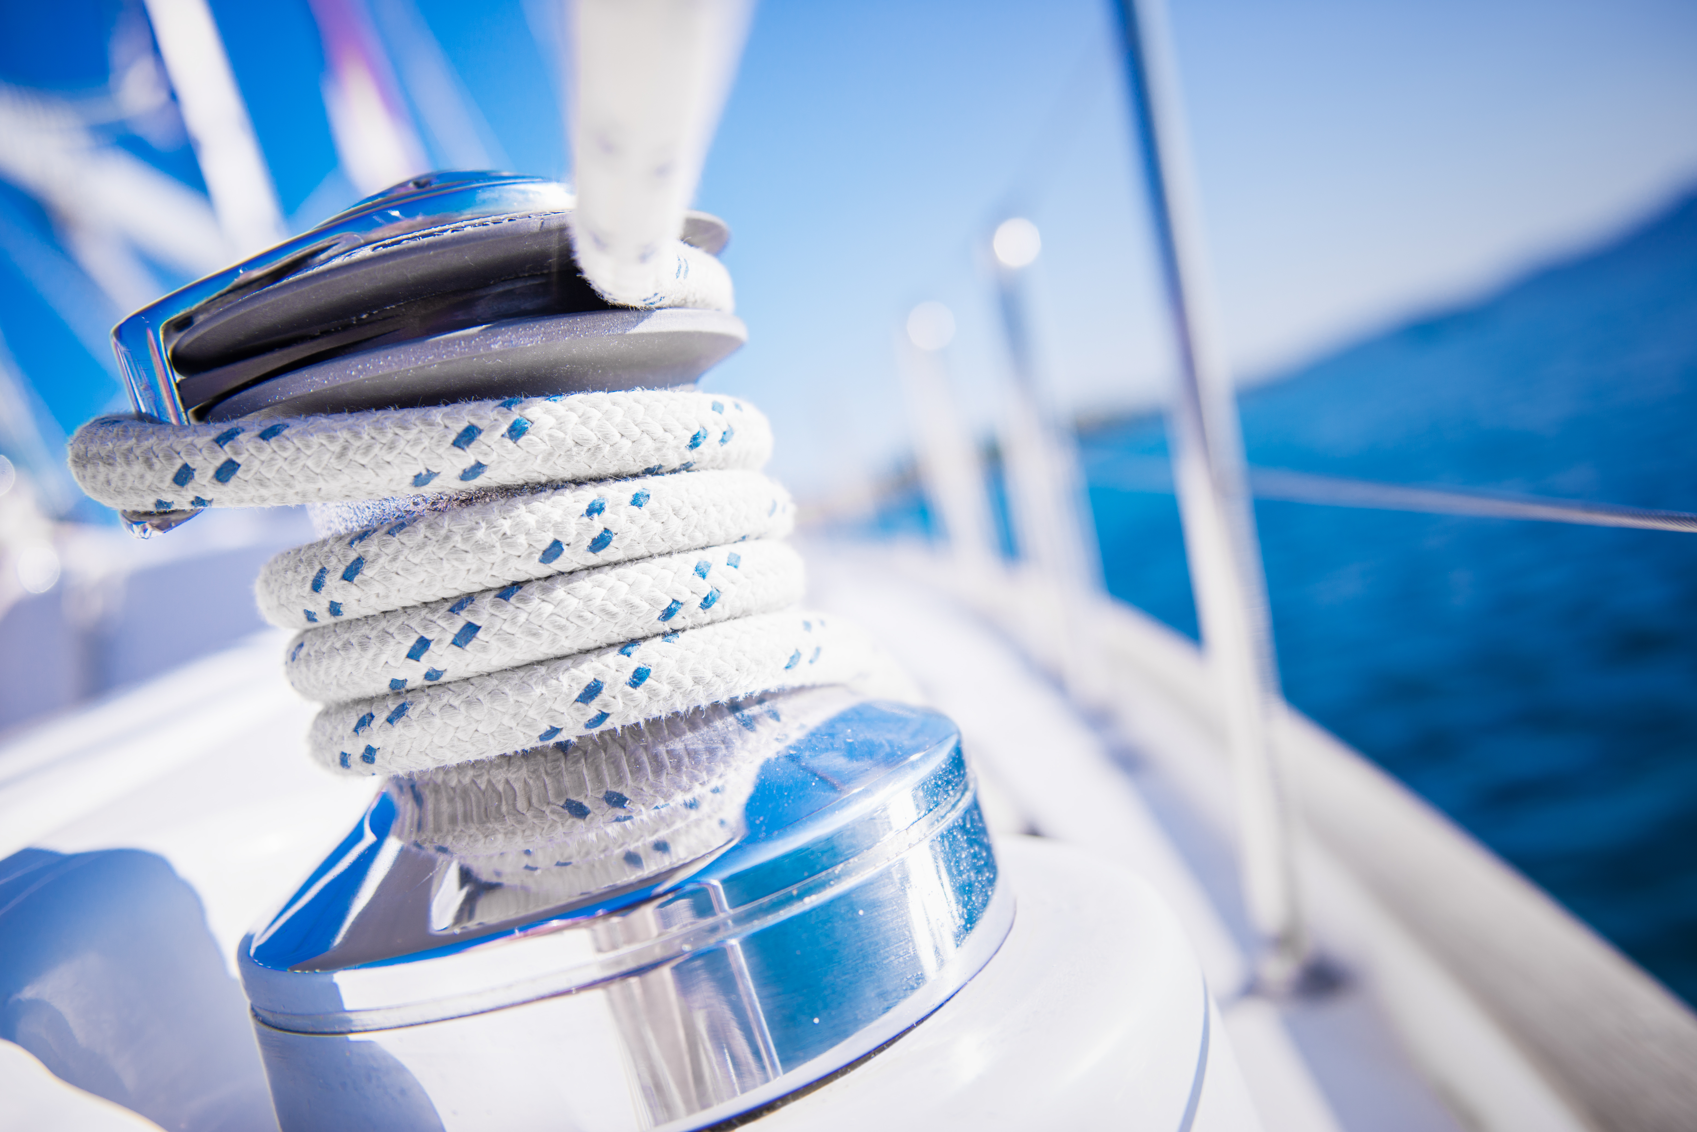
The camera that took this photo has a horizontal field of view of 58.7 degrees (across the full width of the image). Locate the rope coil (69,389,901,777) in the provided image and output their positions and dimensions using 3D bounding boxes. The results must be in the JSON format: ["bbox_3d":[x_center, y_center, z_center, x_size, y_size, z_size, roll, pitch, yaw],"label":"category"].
[{"bbox_3d":[-0.059,-0.001,0.267,0.116,0.067,0.098,-16,3,-4],"label":"rope coil"}]

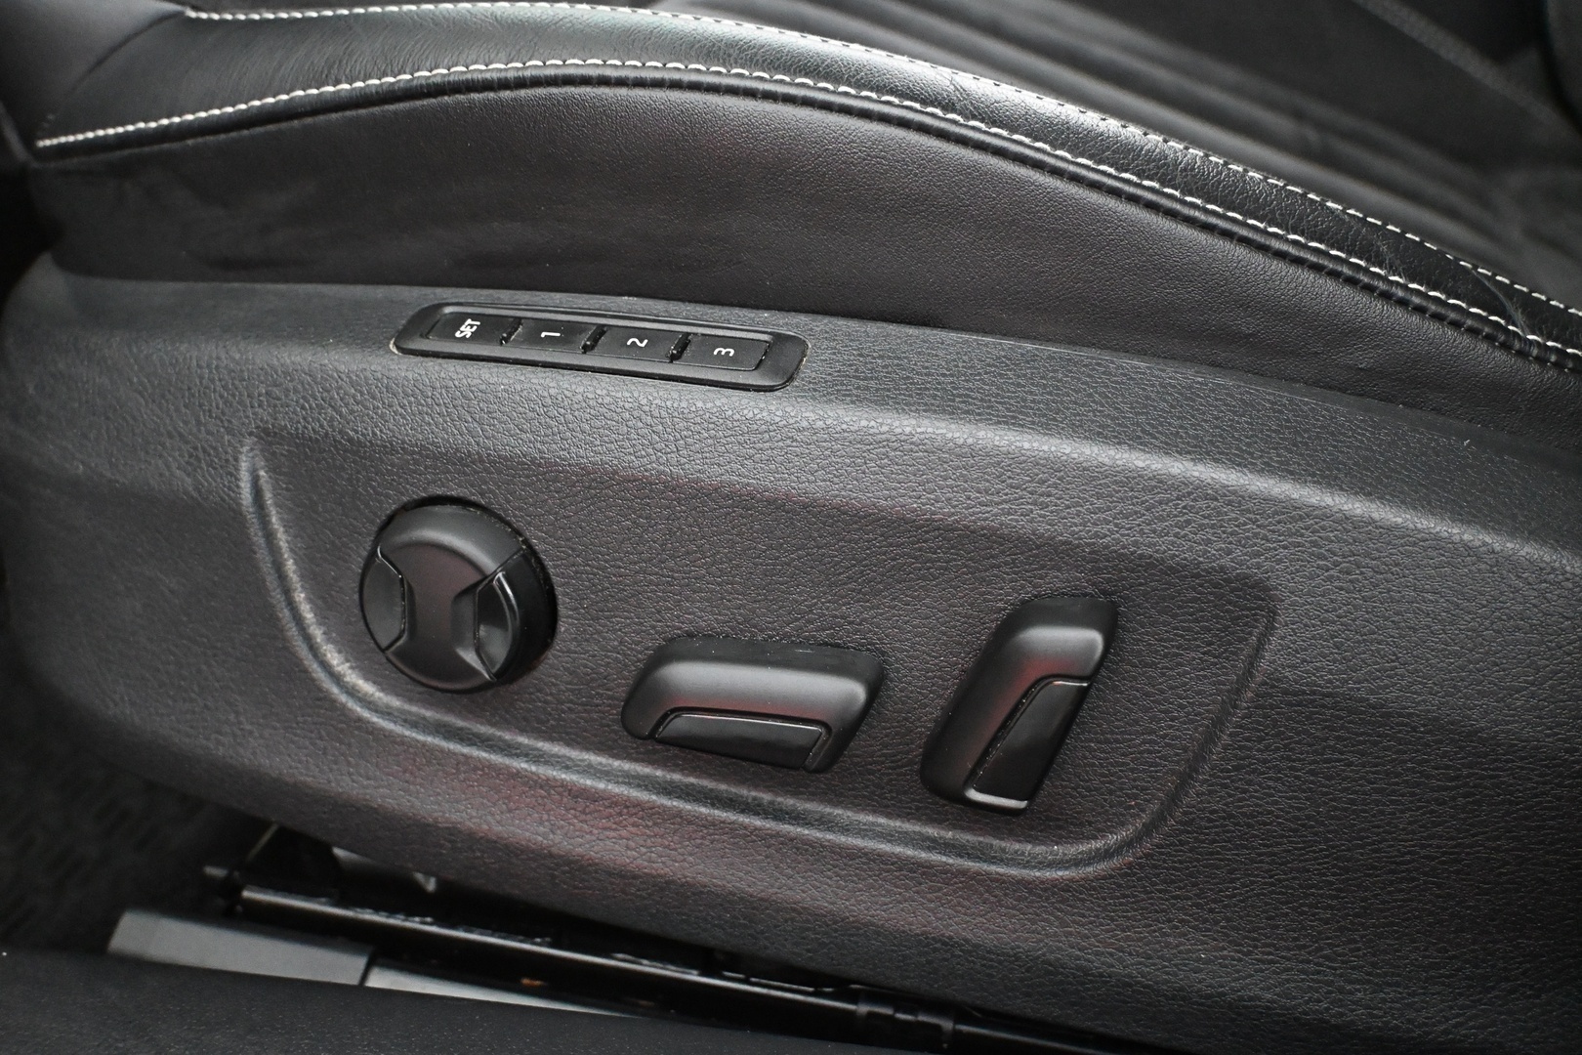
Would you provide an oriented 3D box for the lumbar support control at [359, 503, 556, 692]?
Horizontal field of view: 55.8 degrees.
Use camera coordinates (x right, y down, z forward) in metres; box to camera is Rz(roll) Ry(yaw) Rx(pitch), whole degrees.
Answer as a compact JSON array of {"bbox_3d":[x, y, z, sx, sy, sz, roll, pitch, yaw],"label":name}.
[{"bbox_3d":[-0.074,0.018,0.320,0.043,0.043,0.014,4,18,10],"label":"lumbar support control"}]

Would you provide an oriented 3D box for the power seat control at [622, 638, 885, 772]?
[{"bbox_3d":[-0.008,0.036,0.312,0.052,0.021,0.015,4,18,10],"label":"power seat control"}]

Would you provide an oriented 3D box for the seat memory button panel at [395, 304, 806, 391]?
[{"bbox_3d":[-0.042,-0.038,0.325,0.091,0.007,0.020,7,46,13],"label":"seat memory button panel"}]

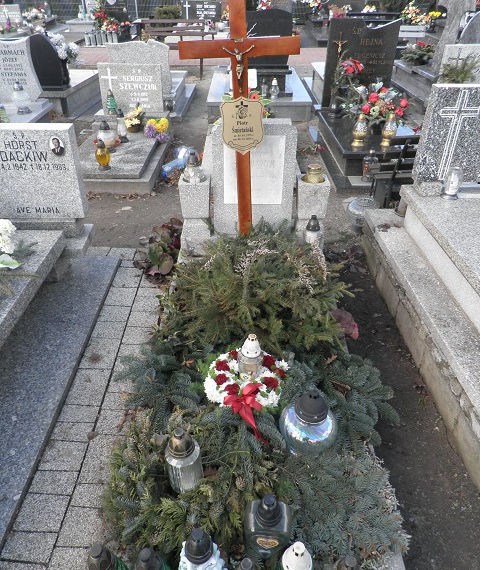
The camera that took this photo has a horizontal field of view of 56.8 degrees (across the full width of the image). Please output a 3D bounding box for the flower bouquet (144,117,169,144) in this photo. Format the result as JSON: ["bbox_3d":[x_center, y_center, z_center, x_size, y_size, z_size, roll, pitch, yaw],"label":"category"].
[{"bbox_3d":[-0.911,-1.685,4.840,0.260,0.220,0.220,0,34,0],"label":"flower bouquet"}]

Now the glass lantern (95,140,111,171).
[{"bbox_3d":[-1.258,-1.190,4.060,0.130,0.262,0.130,0,34,0],"label":"glass lantern"}]

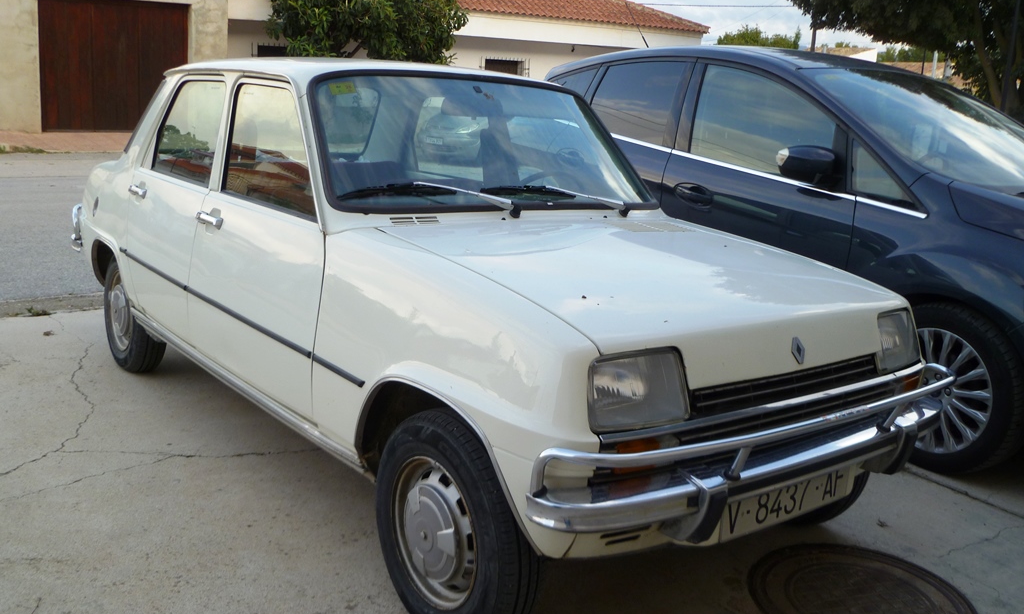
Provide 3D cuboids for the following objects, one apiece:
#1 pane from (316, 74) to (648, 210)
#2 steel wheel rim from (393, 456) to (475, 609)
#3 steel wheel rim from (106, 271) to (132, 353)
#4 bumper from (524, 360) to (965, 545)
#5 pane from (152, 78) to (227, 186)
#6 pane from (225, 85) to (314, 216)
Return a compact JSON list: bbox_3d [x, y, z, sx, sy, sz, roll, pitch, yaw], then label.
[{"bbox_3d":[-0.086,-0.541,2.940,1.300,0.540,0.070,-5,-26,-39],"label":"pane"},{"bbox_3d":[-0.147,0.517,2.087,0.120,0.352,0.352,-5,15,-39],"label":"steel wheel rim"},{"bbox_3d":[-1.701,0.014,3.984,0.120,0.352,0.352,-5,15,-39],"label":"steel wheel rim"},{"bbox_3d":[0.669,0.322,2.108,1.500,0.225,0.235,-5,15,-39],"label":"bumper"},{"bbox_3d":[-1.156,-0.637,3.190,0.040,0.355,0.581,13,3,-41],"label":"pane"},{"bbox_3d":[-0.715,-0.490,2.662,0.040,0.361,0.750,13,3,-41],"label":"pane"}]

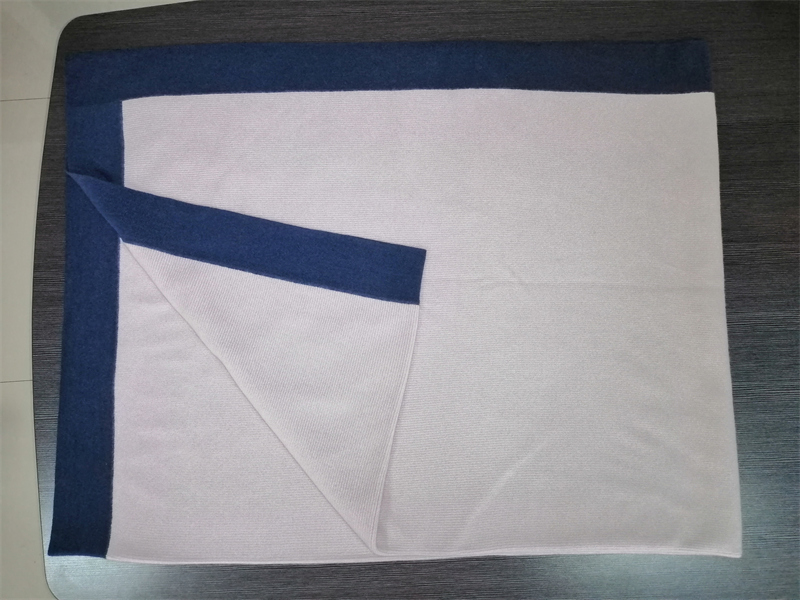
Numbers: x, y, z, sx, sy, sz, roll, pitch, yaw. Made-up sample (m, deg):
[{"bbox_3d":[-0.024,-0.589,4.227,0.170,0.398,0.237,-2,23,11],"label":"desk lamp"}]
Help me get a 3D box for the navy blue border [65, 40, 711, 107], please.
[{"bbox_3d":[-0.024,-0.349,0.917,0.982,0.012,0.091,-1,85,1],"label":"navy blue border"}]

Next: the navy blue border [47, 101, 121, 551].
[{"bbox_3d":[-0.460,0.034,0.894,0.092,0.012,0.674,-1,85,1],"label":"navy blue border"}]

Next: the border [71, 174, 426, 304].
[{"bbox_3d":[-0.233,-0.090,0.885,0.553,0.015,0.081,12,85,3],"label":"border"}]

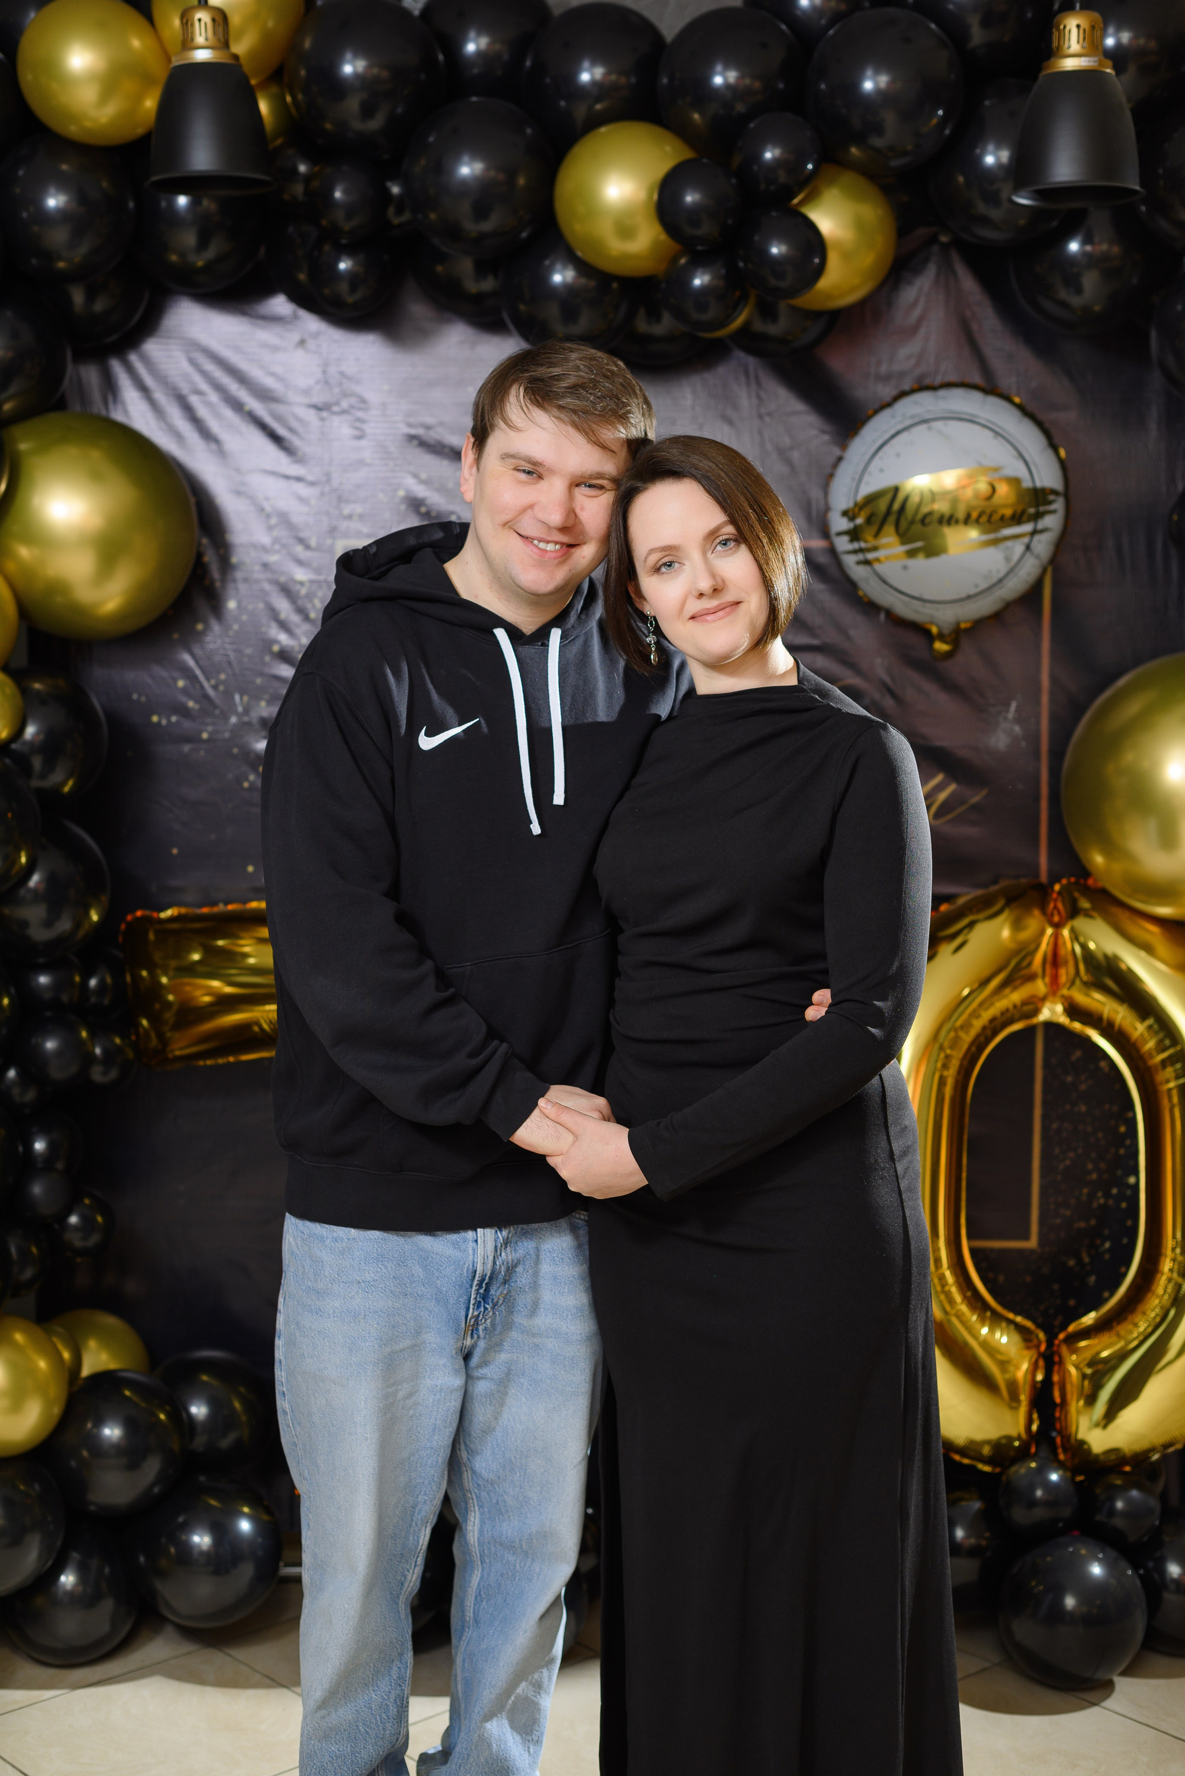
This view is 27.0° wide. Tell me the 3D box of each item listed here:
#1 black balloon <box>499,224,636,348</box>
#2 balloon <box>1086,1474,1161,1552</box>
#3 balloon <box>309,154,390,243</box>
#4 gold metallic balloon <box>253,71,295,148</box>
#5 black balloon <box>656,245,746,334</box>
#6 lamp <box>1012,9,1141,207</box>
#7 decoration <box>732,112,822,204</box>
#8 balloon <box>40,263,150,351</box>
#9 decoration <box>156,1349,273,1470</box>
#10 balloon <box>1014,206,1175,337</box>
[{"bbox_3d":[-0.036,-0.861,3.514,0.192,0.192,0.198,0,6,0],"label":"black balloon"},{"bbox_3d":[0.781,0.919,3.630,0.110,0.115,0.110,0,6,0],"label":"balloon"},{"bbox_3d":[-0.344,-0.968,3.461,0.114,0.118,0.114,0,6,0],"label":"balloon"},{"bbox_3d":[-0.468,-1.069,3.372,0.119,0.121,0.119,0,6,4],"label":"gold metallic balloon"},{"bbox_3d":[0.147,-0.799,3.292,0.120,0.118,0.120,0,6,4],"label":"black balloon"},{"bbox_3d":[0.550,-0.889,2.789,0.152,0.203,0.152,0,6,4],"label":"lamp"},{"bbox_3d":[0.251,-0.999,3.376,0.123,0.126,0.128,0,6,0],"label":"decoration"},{"bbox_3d":[-0.737,-0.879,3.573,0.188,0.196,0.188,0,6,0],"label":"balloon"},{"bbox_3d":[-0.569,0.787,3.699,0.187,0.191,0.187,0,6,4],"label":"decoration"},{"bbox_3d":[0.713,-0.899,3.530,0.220,0.214,0.223,0,6,0],"label":"balloon"}]

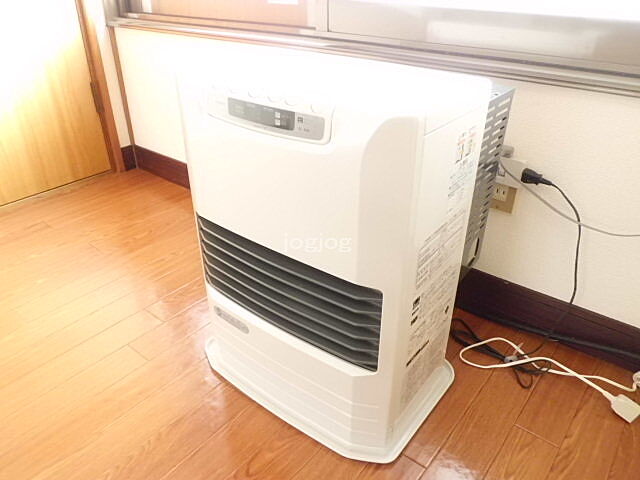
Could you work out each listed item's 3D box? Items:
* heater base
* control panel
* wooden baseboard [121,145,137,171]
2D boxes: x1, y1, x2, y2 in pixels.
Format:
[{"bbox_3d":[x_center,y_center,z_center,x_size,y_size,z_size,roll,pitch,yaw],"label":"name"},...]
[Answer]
[{"bbox_3d":[0.012,0.245,0.977,0.448,0.026,0.312,21,36,32],"label":"heater base"},{"bbox_3d":[-0.067,-0.166,0.625,0.218,0.047,0.022,21,22,32],"label":"control panel"},{"bbox_3d":[-0.751,-0.322,1.883,0.014,0.099,0.050,22,37,34],"label":"wooden baseboard"}]

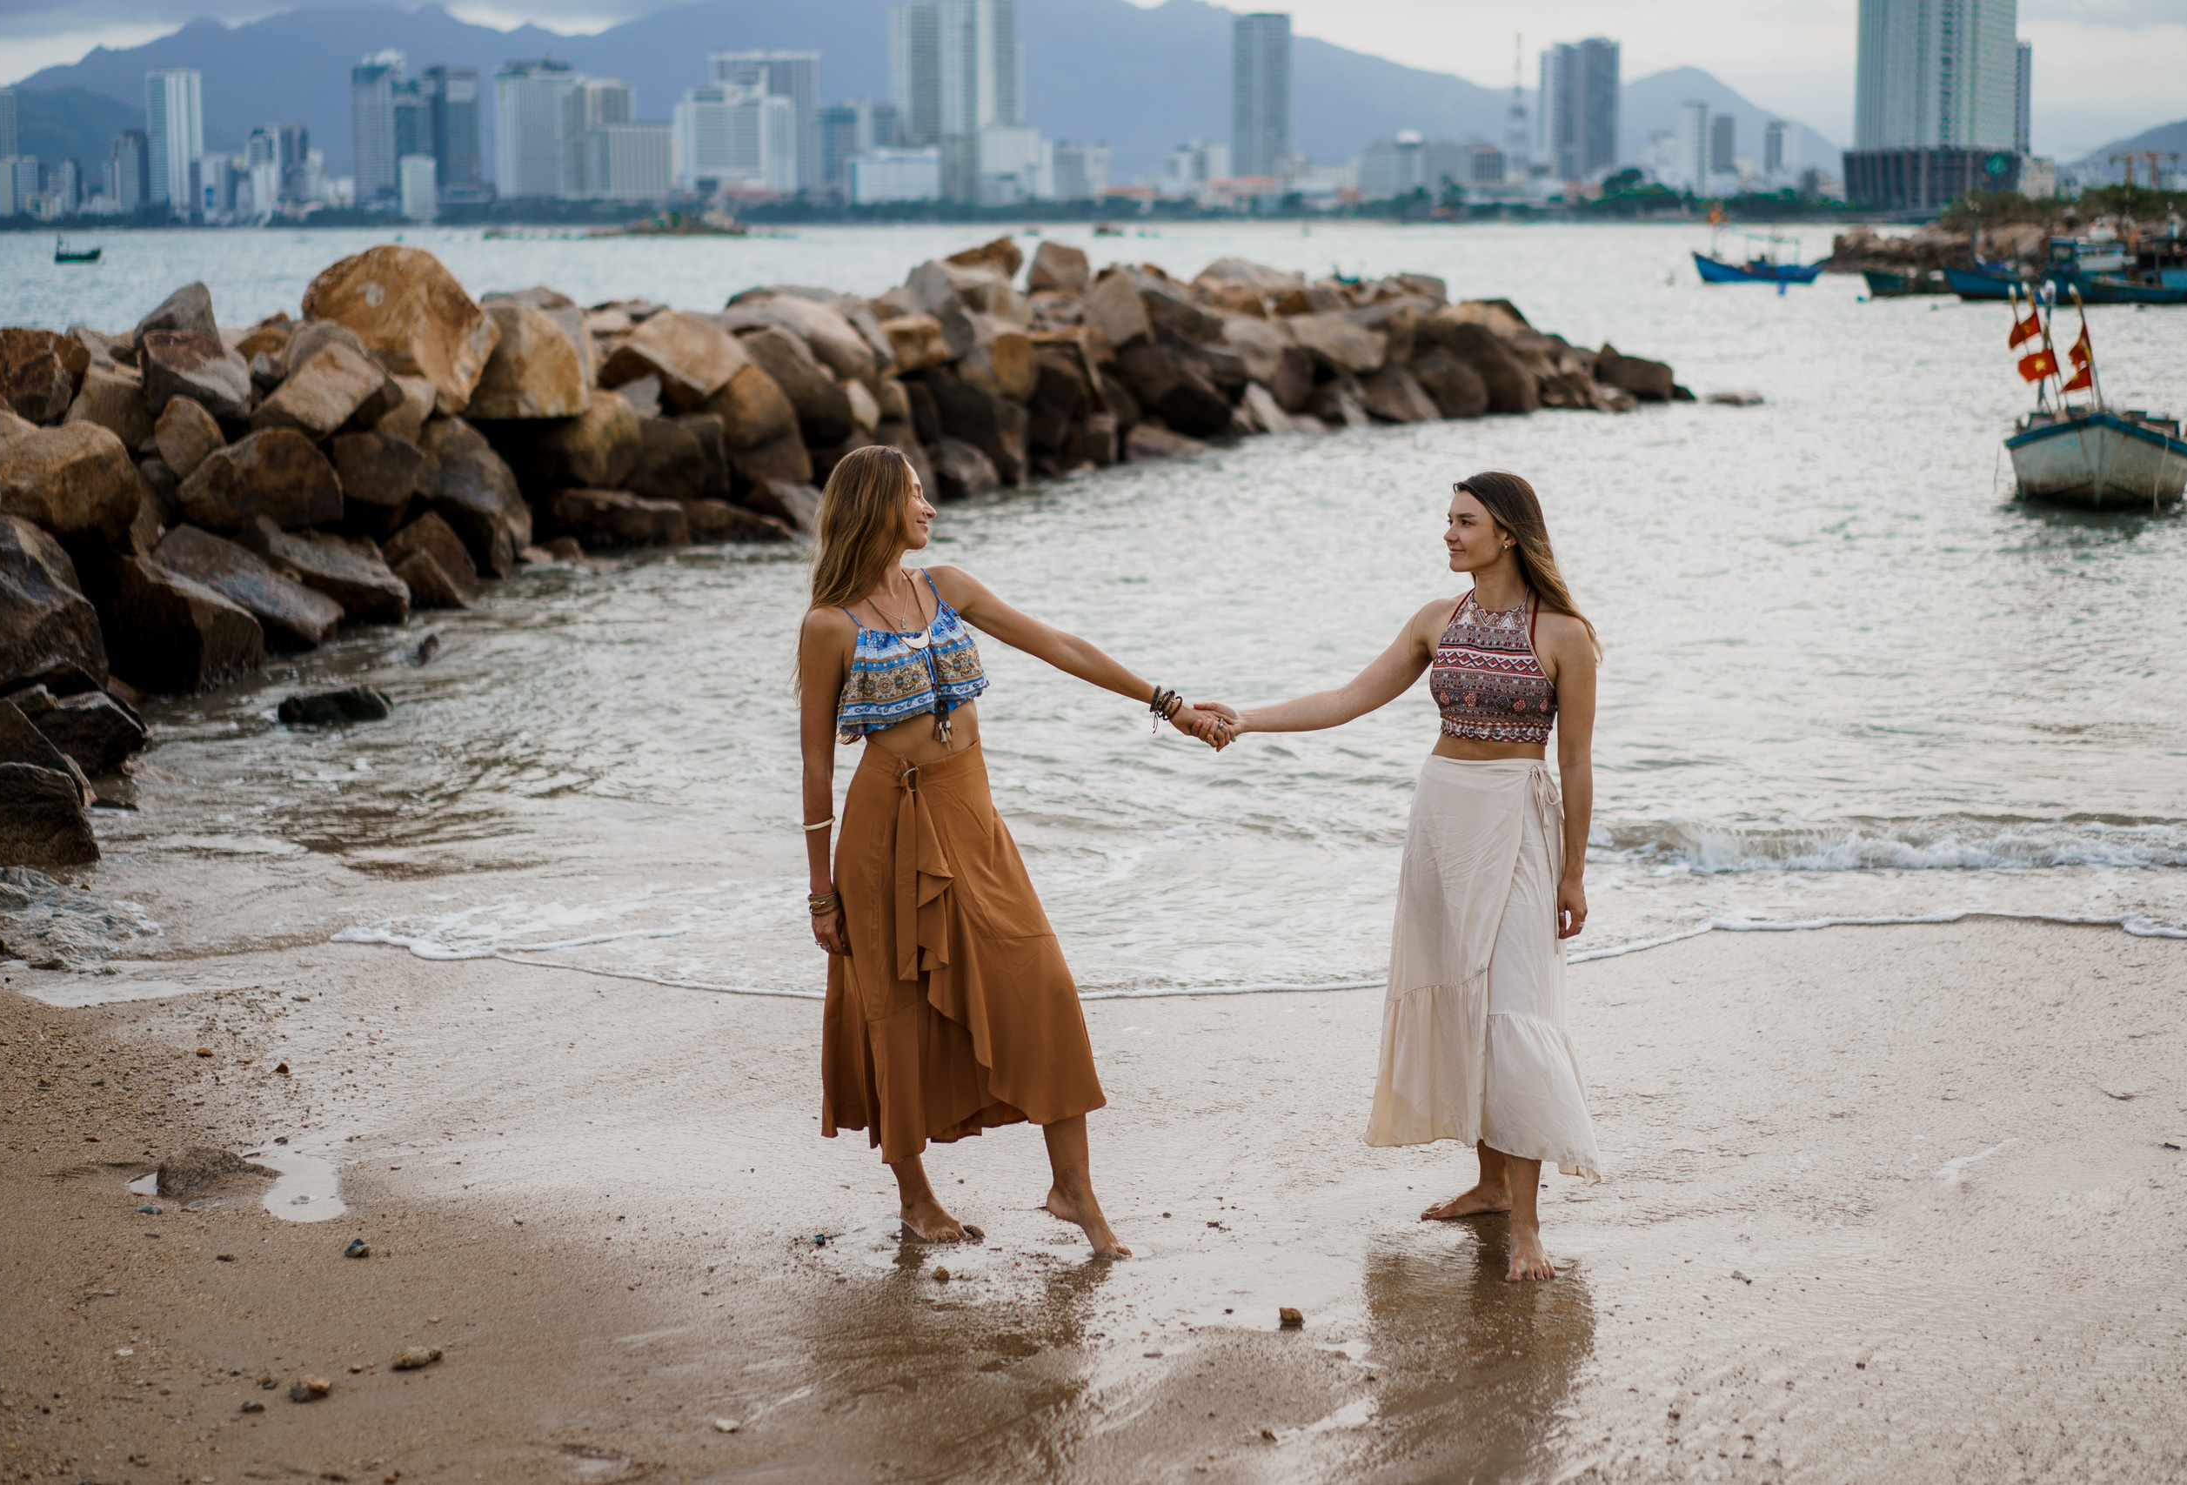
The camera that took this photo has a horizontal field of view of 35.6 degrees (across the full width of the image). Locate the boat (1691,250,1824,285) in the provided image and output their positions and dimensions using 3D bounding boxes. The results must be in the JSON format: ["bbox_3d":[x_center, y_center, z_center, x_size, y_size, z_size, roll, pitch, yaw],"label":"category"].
[{"bbox_3d":[31.648,-22.600,162.000,6.200,1.650,2.000,1,9,7],"label":"boat"}]

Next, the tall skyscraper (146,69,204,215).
[{"bbox_3d":[-766.812,-497.028,2840.341,31.000,127.051,29.000,4,10,25],"label":"tall skyscraper"}]

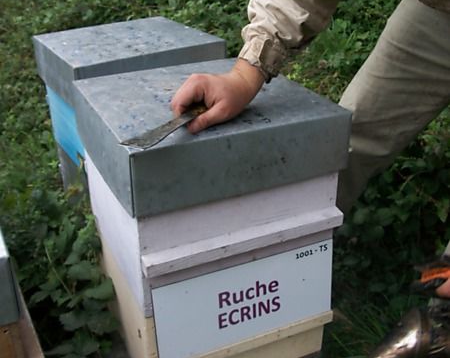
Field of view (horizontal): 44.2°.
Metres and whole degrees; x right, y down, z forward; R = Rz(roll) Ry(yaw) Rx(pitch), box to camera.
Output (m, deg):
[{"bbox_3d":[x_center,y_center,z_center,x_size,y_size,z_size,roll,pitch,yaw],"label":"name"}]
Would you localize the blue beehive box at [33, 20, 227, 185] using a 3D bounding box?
[{"bbox_3d":[-0.242,-0.130,1.552,0.384,0.518,0.392,-17,30,-25],"label":"blue beehive box"}]

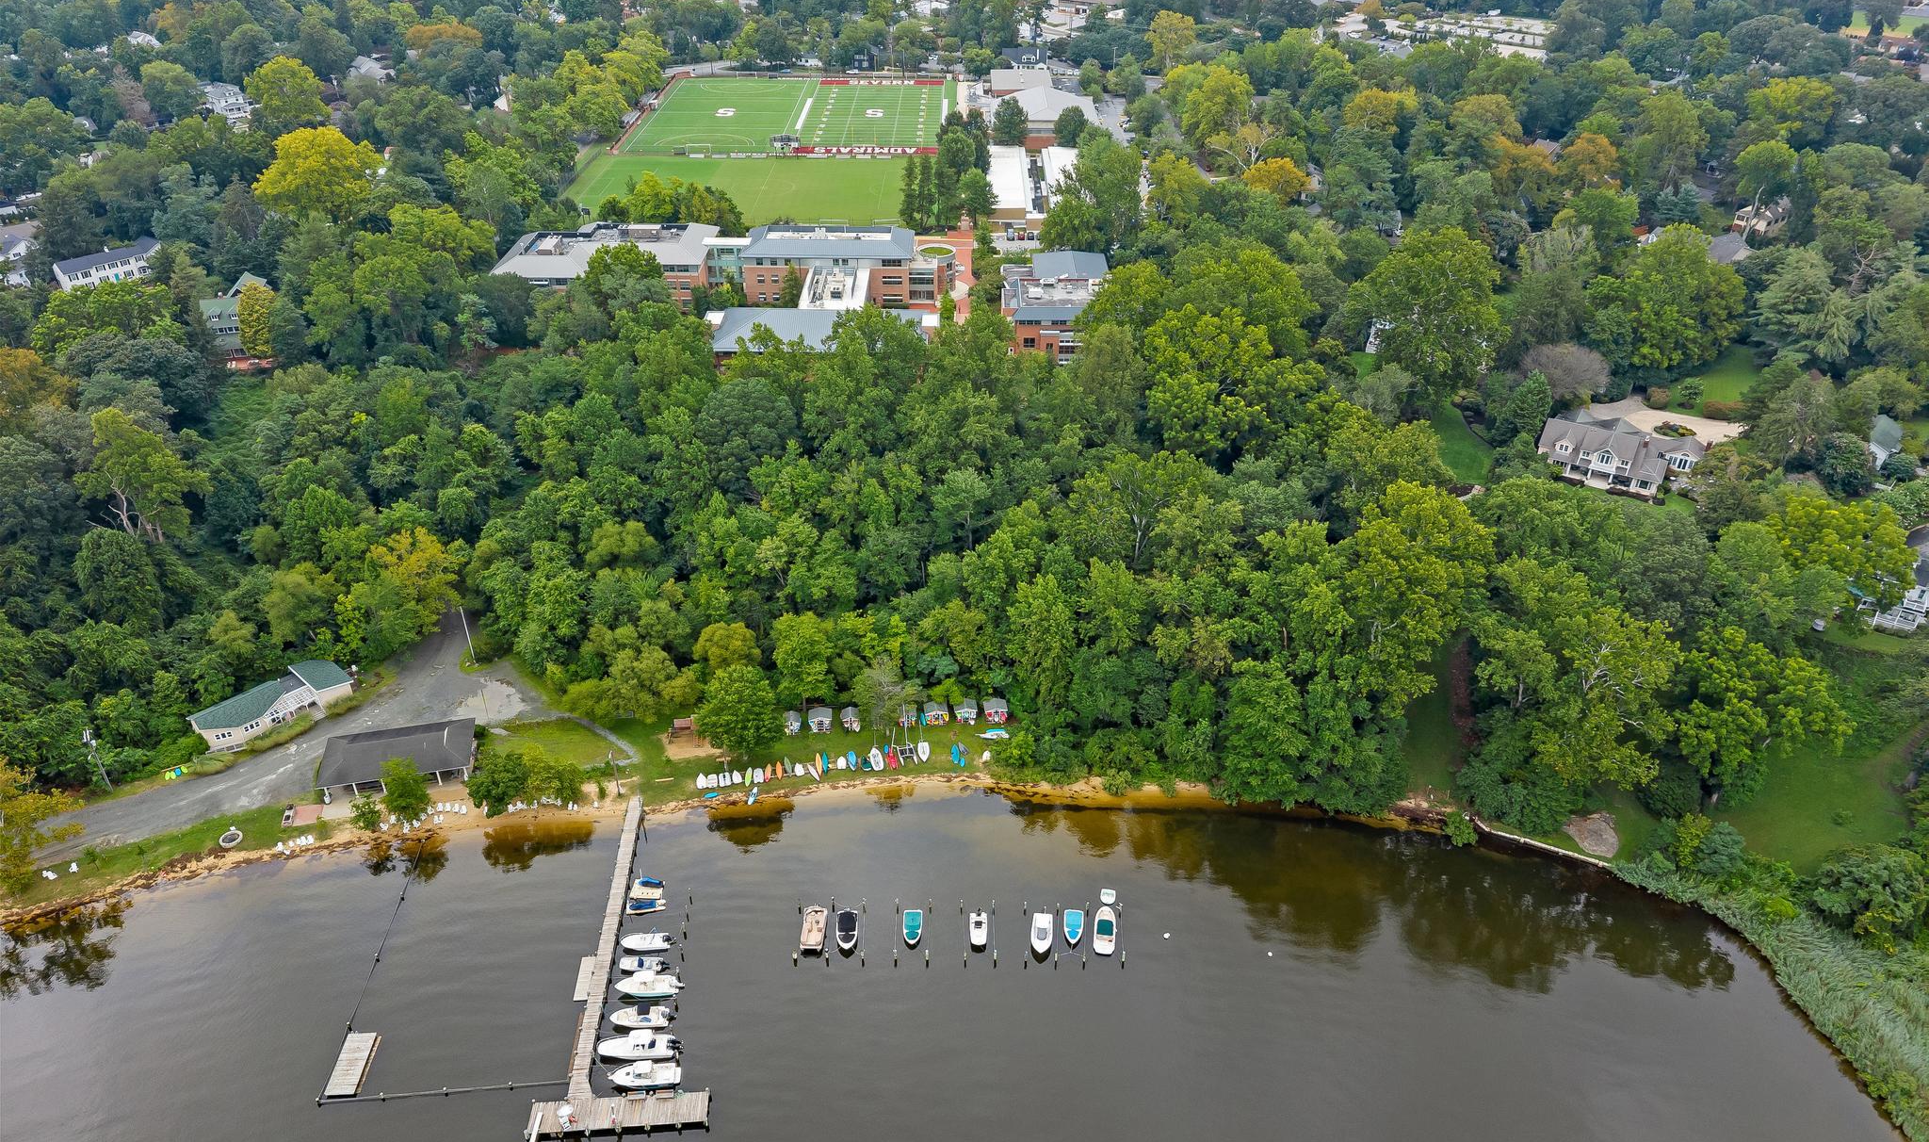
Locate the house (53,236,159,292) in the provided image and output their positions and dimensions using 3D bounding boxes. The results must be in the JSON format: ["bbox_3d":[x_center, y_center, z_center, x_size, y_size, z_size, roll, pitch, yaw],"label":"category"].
[{"bbox_3d":[-203.000,-72.160,317.480,9.000,7.300,20.500,27,41,36],"label":"house"}]

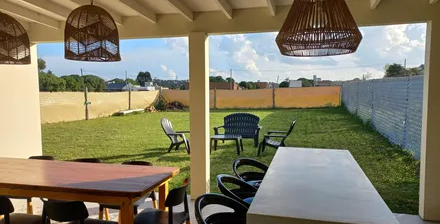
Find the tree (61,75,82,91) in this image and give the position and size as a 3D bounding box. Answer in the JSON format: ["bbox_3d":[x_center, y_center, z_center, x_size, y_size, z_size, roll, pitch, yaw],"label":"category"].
[{"bbox_3d":[-26.995,-4.279,58.149,4.800,4.850,4.800,-2,4,-25],"label":"tree"}]

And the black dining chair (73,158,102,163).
[{"bbox_3d":[-1.632,0.965,3.541,0.480,0.765,0.530,0,4,12],"label":"black dining chair"}]

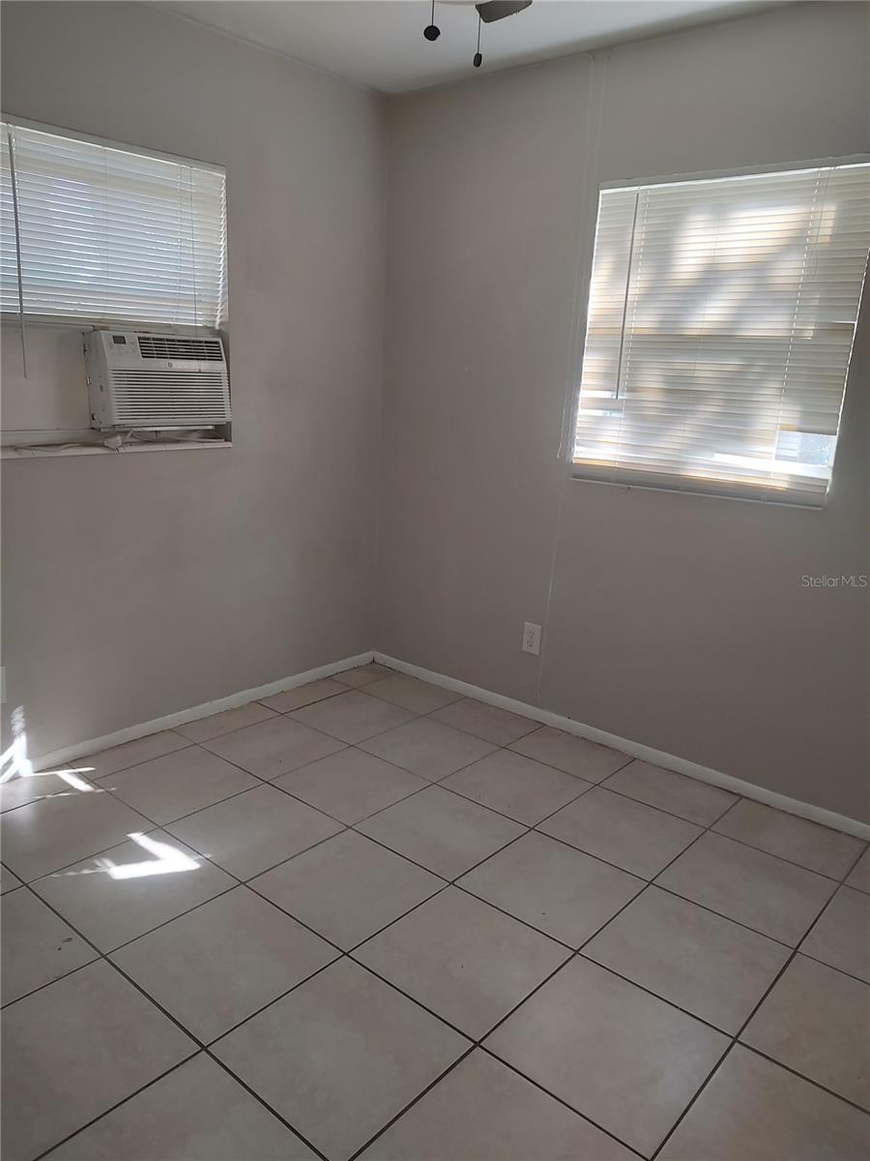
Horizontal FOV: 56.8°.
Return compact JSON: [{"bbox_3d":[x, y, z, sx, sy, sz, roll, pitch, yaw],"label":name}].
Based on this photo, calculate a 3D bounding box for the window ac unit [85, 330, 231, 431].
[{"bbox_3d":[-1.054,-0.727,2.906,0.360,0.310,0.460,14,17,38],"label":"window ac unit"}]

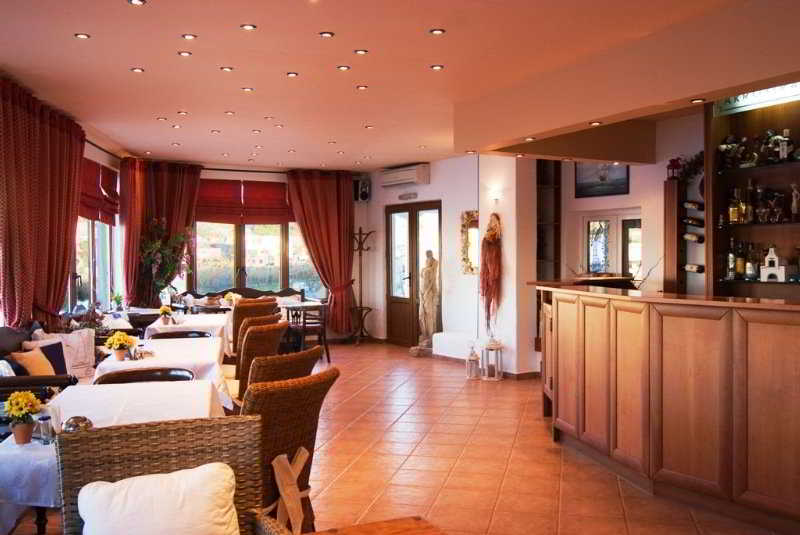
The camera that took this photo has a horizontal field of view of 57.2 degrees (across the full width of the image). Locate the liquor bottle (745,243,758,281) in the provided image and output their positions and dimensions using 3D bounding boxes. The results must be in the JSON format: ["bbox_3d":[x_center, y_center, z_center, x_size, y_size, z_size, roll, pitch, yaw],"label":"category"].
[{"bbox_3d":[2.706,-0.046,5.650,0.100,0.295,0.090,0,1,25],"label":"liquor bottle"}]

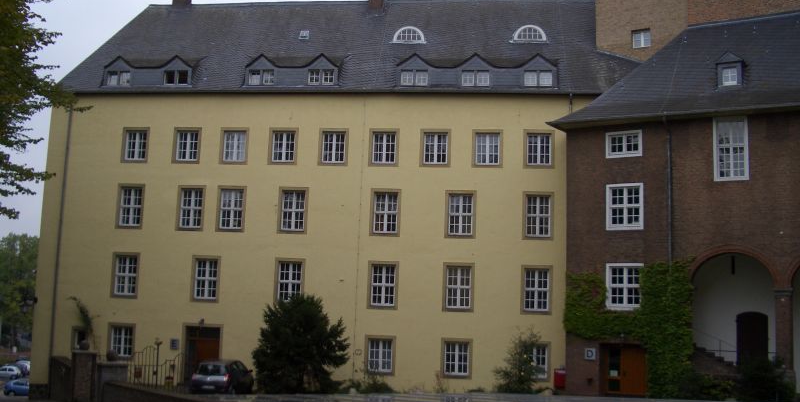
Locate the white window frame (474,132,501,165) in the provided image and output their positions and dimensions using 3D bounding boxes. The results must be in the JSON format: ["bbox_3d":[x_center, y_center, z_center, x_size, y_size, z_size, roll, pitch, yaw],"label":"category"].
[{"bbox_3d":[4.089,-2.398,37.478,1.084,1.529,0.180,1,-7,8],"label":"white window frame"}]

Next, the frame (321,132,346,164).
[{"bbox_3d":[-3.114,-2.531,38.453,1.118,1.520,0.180,1,-7,8],"label":"frame"}]

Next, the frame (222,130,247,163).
[{"bbox_3d":[-8.507,-2.803,41.718,1.183,1.610,0.150,1,-7,8],"label":"frame"}]

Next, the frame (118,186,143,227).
[{"bbox_3d":[-13.108,0.322,39.432,1.133,1.920,0.180,1,-7,8],"label":"frame"}]

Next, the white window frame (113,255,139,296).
[{"bbox_3d":[-14.097,3.831,41.647,1.131,2.010,0.150,1,-7,8],"label":"white window frame"}]

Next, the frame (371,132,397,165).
[{"bbox_3d":[-0.732,-2.534,38.682,1.120,1.540,0.150,1,-7,8],"label":"frame"}]

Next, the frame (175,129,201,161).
[{"bbox_3d":[-10.521,-2.724,40.067,1.120,1.540,0.150,1,-7,8],"label":"frame"}]

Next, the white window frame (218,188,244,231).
[{"bbox_3d":[-8.391,0.396,40.321,1.152,1.979,0.130,1,-7,8],"label":"white window frame"}]

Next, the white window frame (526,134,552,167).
[{"bbox_3d":[6.610,-2.468,38.494,1.135,1.537,0.130,1,-7,8],"label":"white window frame"}]

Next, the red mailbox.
[{"bbox_3d":[7.115,7.900,35.955,0.500,0.900,0.360,1,-7,8],"label":"red mailbox"}]

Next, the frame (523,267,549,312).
[{"bbox_3d":[6.160,4.017,36.411,1.066,1.902,0.180,1,-7,8],"label":"frame"}]

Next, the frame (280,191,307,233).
[{"bbox_3d":[-5.250,0.457,39.859,1.148,2.018,0.130,1,-7,8],"label":"frame"}]

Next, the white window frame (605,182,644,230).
[{"bbox_3d":[10.117,0.262,36.413,1.683,2.063,0.130,-2,-8,33],"label":"white window frame"}]

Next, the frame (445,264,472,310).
[{"bbox_3d":[2.690,3.960,36.880,1.125,1.935,0.180,1,-7,8],"label":"frame"}]

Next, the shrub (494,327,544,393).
[{"bbox_3d":[5.430,7.372,37.197,2.180,3.121,2.071,1,-7,8],"label":"shrub"}]

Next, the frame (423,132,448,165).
[{"bbox_3d":[1.729,-2.566,39.213,1.146,1.548,0.130,1,-7,8],"label":"frame"}]

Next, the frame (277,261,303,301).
[{"bbox_3d":[-5.203,3.886,38.472,1.120,1.970,0.150,1,-7,8],"label":"frame"}]

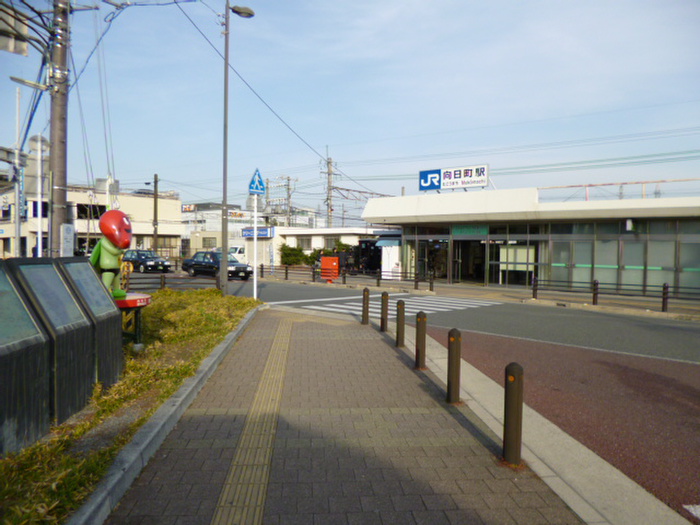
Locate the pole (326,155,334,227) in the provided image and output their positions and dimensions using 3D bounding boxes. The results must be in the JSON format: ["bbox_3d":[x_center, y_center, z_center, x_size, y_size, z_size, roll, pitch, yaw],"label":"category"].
[{"bbox_3d":[-1.886,-4.787,46.000,0.400,10.100,0.400,2,2,38],"label":"pole"}]

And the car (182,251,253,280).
[{"bbox_3d":[-7.200,0.140,26.100,4.650,1.480,1.700,2,2,41],"label":"car"}]

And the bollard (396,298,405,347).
[{"bbox_3d":[0.876,1.048,8.346,0.135,0.800,0.135,1,2,-5],"label":"bollard"}]

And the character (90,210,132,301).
[{"bbox_3d":[-3.506,-0.125,7.150,0.560,1.310,0.550,1,2,-7],"label":"character"}]

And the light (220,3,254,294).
[{"bbox_3d":[-3.310,-3.260,14.420,1.000,9.000,0.320,0,2,-38],"label":"light"}]

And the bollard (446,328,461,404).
[{"bbox_3d":[1.158,1.146,5.371,0.135,0.800,0.135,1,2,-5],"label":"bollard"}]

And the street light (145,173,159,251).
[{"bbox_3d":[-13.870,-2.870,33.800,0.320,6.700,1.000,2,2,43],"label":"street light"}]

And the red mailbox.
[{"bbox_3d":[-0.935,0.373,23.500,0.800,1.260,0.500,1,2,10],"label":"red mailbox"}]

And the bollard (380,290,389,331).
[{"bbox_3d":[0.705,0.997,9.848,0.135,0.800,0.135,1,2,-5],"label":"bollard"}]

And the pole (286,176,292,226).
[{"bbox_3d":[-7.100,-5.050,56.900,0.420,10.000,0.420,1,1,0],"label":"pole"}]

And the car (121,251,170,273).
[{"bbox_3d":[-14.100,-0.090,33.300,4.690,1.500,1.700,3,2,42],"label":"car"}]

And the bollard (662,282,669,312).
[{"bbox_3d":[8.840,0.990,13.620,0.140,0.790,0.140,1,1,0],"label":"bollard"}]

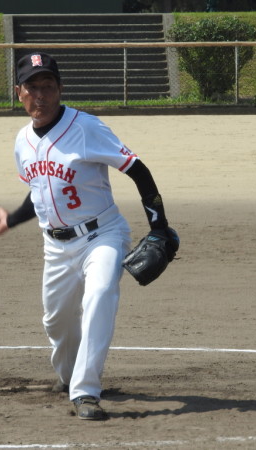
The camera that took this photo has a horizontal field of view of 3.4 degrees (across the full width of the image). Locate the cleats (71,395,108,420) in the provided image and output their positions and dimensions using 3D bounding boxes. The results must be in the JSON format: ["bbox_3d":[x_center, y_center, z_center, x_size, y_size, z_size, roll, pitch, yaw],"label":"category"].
[{"bbox_3d":[-0.155,0.721,17.480,0.115,0.110,0.290,-1,3,-10],"label":"cleats"}]

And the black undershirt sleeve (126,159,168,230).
[{"bbox_3d":[0.080,-0.124,17.680,0.170,0.300,0.220,0,3,10],"label":"black undershirt sleeve"}]

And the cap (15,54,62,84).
[{"bbox_3d":[-0.364,-0.640,17.730,0.180,0.130,0.260,-3,3,10],"label":"cap"}]

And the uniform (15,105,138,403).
[{"bbox_3d":[-0.204,0.109,17.930,0.550,1.200,0.950,0,3,16],"label":"uniform"}]

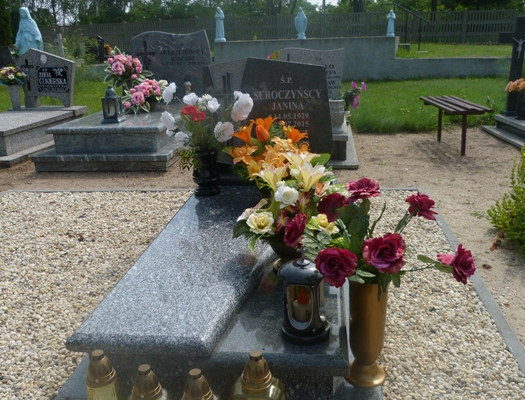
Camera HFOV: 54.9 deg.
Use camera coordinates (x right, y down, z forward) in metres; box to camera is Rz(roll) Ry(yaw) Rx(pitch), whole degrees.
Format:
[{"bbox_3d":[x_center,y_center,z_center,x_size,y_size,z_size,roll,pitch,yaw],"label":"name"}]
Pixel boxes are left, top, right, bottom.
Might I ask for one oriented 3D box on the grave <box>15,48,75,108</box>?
[{"bbox_3d":[-2.785,-1.565,6.514,0.700,0.748,0.120,0,17,5],"label":"grave"}]

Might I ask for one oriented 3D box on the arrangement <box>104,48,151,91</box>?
[{"bbox_3d":[-1.551,-1.500,5.809,0.494,0.400,0.380,0,18,7],"label":"arrangement"}]

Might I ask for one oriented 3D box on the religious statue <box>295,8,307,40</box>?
[{"bbox_3d":[0.944,-4.278,12.300,0.316,0.741,0.240,-1,18,6],"label":"religious statue"}]

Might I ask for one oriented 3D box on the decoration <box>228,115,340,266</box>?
[{"bbox_3d":[0.096,-0.054,2.023,0.448,0.525,0.450,0,17,5],"label":"decoration"}]

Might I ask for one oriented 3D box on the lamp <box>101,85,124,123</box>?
[{"bbox_3d":[-1.496,-0.954,5.024,0.193,0.339,0.193,0,18,7],"label":"lamp"}]

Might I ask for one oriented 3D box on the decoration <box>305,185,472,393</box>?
[{"bbox_3d":[0.369,0.253,1.470,0.496,0.628,0.420,0,17,5],"label":"decoration"}]

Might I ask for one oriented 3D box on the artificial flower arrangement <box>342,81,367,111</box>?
[{"bbox_3d":[1.094,-1.225,6.012,0.291,0.380,0.270,0,17,5],"label":"artificial flower arrangement"}]

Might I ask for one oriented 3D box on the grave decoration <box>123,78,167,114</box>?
[{"bbox_3d":[-1.232,-1.095,5.323,0.484,0.359,0.380,0,17,5],"label":"grave decoration"}]

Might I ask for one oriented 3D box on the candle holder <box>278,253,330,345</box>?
[{"bbox_3d":[0.130,0.279,1.542,0.152,0.284,0.152,3,18,16],"label":"candle holder"}]

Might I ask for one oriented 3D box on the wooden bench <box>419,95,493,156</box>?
[{"bbox_3d":[1.916,-0.751,5.107,0.370,0.447,1.380,0,17,5],"label":"wooden bench"}]

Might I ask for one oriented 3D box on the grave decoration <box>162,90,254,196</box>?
[{"bbox_3d":[-0.286,-0.297,2.677,0.478,0.554,0.400,0,17,5],"label":"grave decoration"}]

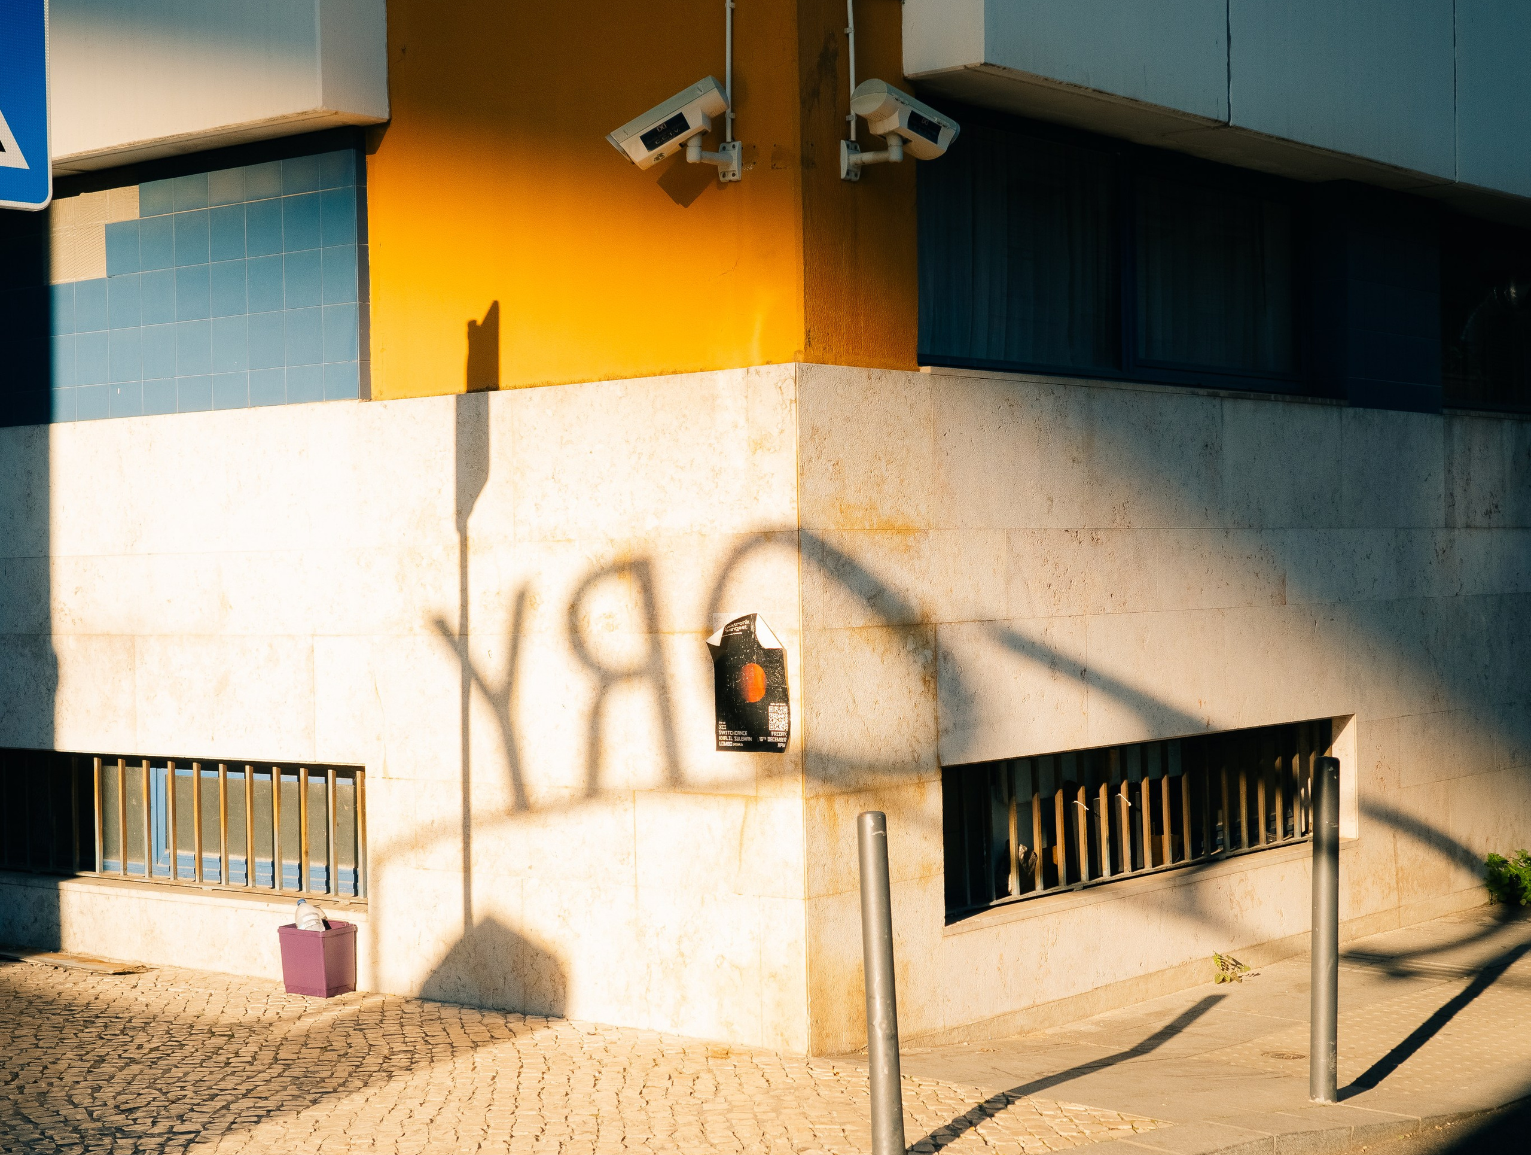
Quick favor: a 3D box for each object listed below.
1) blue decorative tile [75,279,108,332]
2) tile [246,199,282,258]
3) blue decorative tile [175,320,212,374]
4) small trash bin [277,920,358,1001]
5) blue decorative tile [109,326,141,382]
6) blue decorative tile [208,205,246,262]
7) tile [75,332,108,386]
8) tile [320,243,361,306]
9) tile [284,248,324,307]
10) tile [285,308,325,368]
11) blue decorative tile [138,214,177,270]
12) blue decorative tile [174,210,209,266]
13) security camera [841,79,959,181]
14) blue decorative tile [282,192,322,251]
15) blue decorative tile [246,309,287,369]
[{"bbox_3d":[-2.615,-1.058,9.917,0.198,0.200,0.010,-1,0,37],"label":"blue decorative tile"},{"bbox_3d":[-1.775,-1.236,9.052,0.199,0.198,0.010,-1,0,39],"label":"tile"},{"bbox_3d":[-2.128,-0.858,9.496,0.200,0.200,0.010,-1,1,38],"label":"blue decorative tile"},{"bbox_3d":[-1.597,1.354,9.097,0.238,0.237,0.165,-1,0,37],"label":"small trash bin"},{"bbox_3d":[-2.454,-0.853,9.800,0.198,0.200,0.010,-1,0,37],"label":"blue decorative tile"},{"bbox_3d":[-1.973,-1.261,9.364,0.200,0.200,0.010,-1,1,38],"label":"blue decorative tile"},{"bbox_3d":[-2.617,-0.843,9.922,0.198,0.200,0.010,-1,0,37],"label":"tile"},{"bbox_3d":[-1.469,-1.039,8.812,0.182,0.198,0.010,-1,0,39],"label":"tile"},{"bbox_3d":[-1.615,-1.037,8.929,0.194,0.198,0.010,-1,0,39],"label":"tile"},{"bbox_3d":[-1.644,-0.862,9.112,0.200,0.200,0.010,-1,1,38],"label":"tile"},{"bbox_3d":[-2.244,-1.229,9.425,0.197,0.198,0.010,-1,0,39],"label":"blue decorative tile"},{"bbox_3d":[-2.087,-1.231,9.301,0.199,0.198,0.010,-1,0,39],"label":"blue decorative tile"},{"bbox_3d":[0.383,-1.365,7.950,0.340,0.270,0.250,17,-13,-43],"label":"security camera"},{"bbox_3d":[-1.619,-1.238,8.928,0.194,0.198,0.010,-1,0,39],"label":"blue decorative tile"},{"bbox_3d":[-1.821,-0.864,9.329,0.198,0.200,0.010,-1,0,37],"label":"blue decorative tile"}]

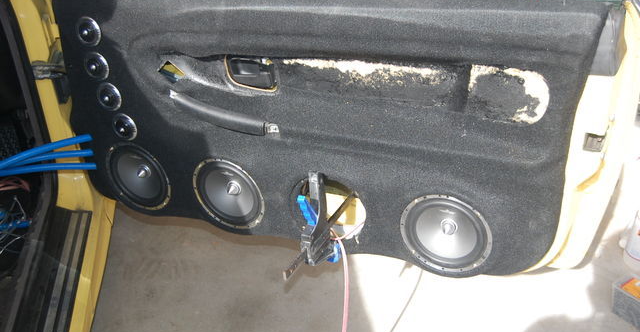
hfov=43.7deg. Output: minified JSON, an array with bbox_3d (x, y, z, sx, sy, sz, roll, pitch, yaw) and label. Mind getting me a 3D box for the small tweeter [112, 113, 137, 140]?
[{"bbox_3d":[-0.398,-0.083,1.648,0.059,0.059,0.025,13,38,24],"label":"small tweeter"}]

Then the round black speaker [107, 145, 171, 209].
[{"bbox_3d":[-0.379,0.013,1.726,0.170,0.170,0.060,13,38,24],"label":"round black speaker"}]

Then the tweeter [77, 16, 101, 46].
[{"bbox_3d":[-0.442,-0.262,1.543,0.059,0.059,0.025,13,38,24],"label":"tweeter"}]

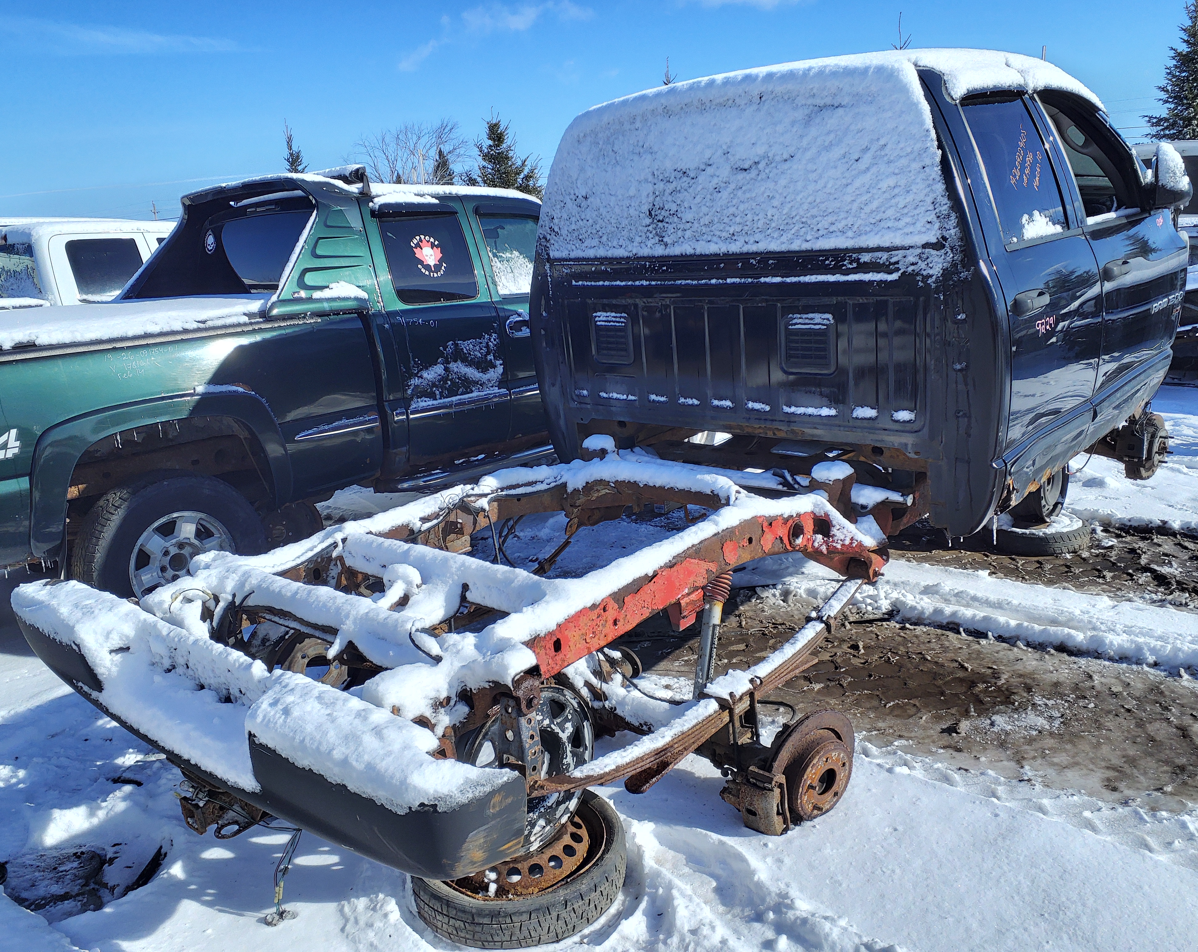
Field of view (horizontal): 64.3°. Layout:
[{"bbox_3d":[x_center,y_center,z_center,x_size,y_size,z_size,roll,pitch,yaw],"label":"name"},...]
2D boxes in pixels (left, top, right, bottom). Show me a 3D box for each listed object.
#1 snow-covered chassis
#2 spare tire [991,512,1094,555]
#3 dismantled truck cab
[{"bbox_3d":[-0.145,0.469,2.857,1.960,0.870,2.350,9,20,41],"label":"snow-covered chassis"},{"bbox_3d":[2.075,0.248,4.638,0.590,0.135,0.590,9,19,41],"label":"spare tire"},{"bbox_3d":[1.153,-0.893,4.069,2.080,1.515,2.300,9,20,41],"label":"dismantled truck cab"}]

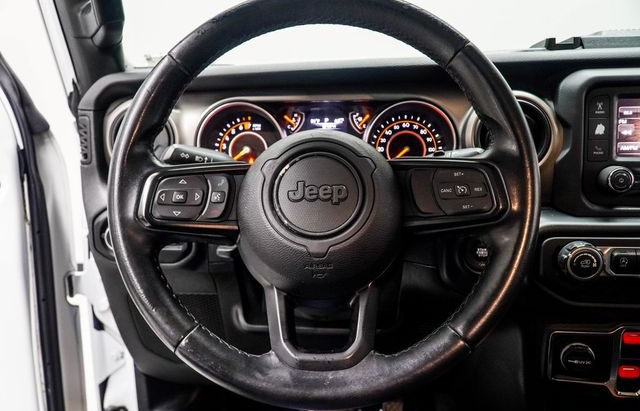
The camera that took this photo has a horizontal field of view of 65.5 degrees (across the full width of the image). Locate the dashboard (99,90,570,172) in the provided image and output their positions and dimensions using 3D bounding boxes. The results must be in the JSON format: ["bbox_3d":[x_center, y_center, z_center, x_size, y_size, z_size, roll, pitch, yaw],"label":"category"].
[{"bbox_3d":[0.014,-0.093,0.665,0.605,0.120,0.100,0,10,0],"label":"dashboard"}]

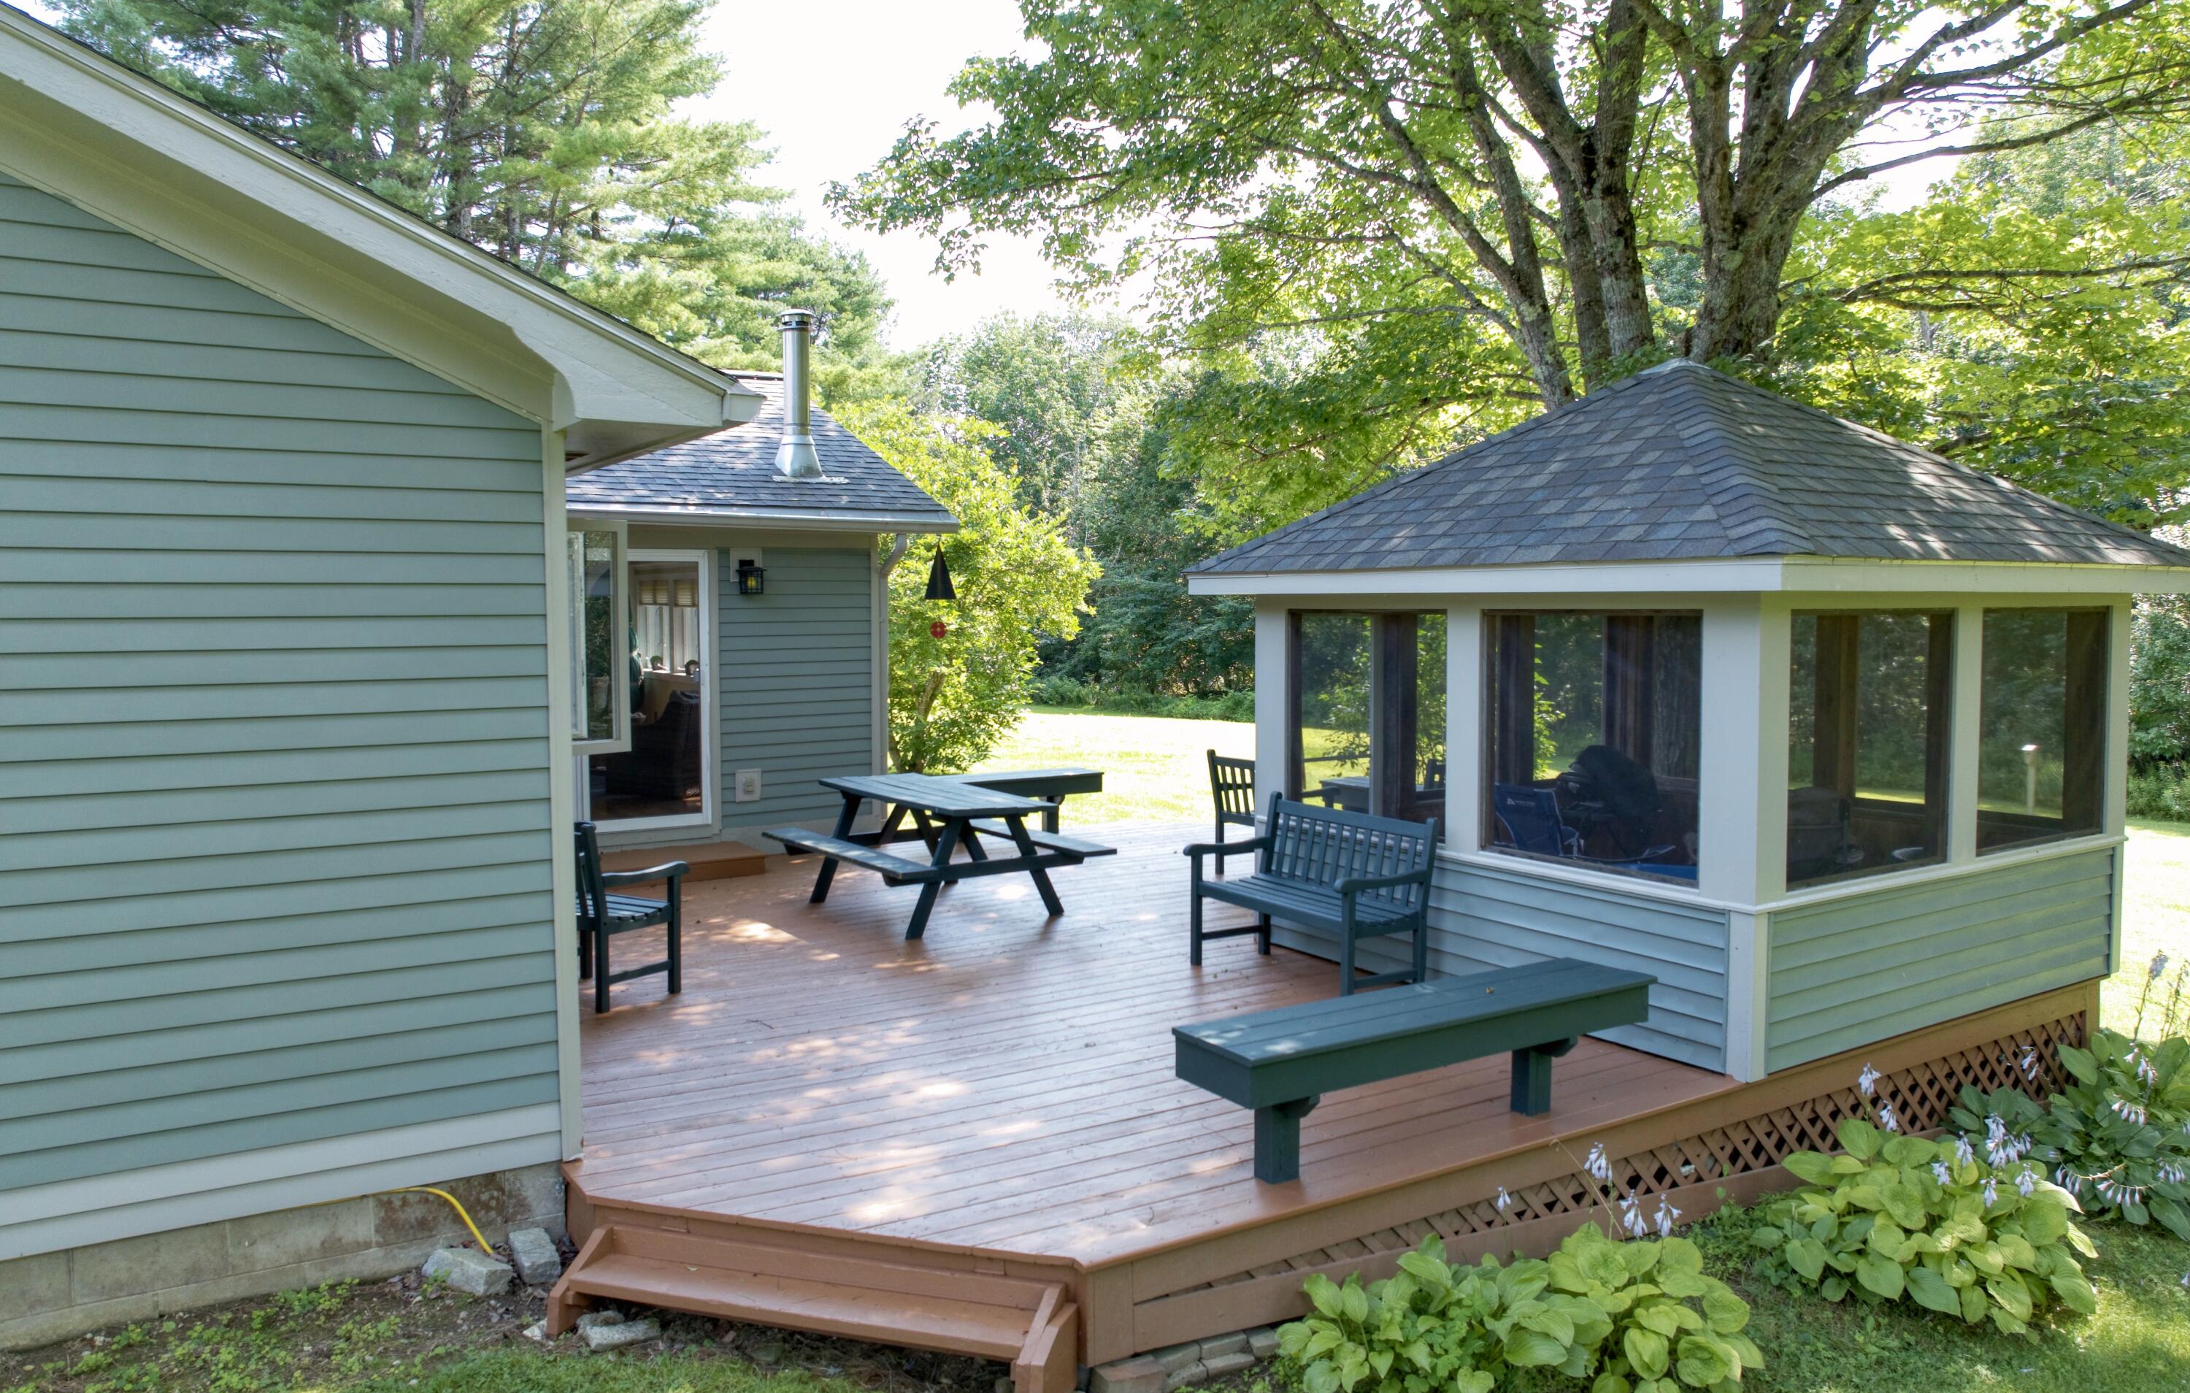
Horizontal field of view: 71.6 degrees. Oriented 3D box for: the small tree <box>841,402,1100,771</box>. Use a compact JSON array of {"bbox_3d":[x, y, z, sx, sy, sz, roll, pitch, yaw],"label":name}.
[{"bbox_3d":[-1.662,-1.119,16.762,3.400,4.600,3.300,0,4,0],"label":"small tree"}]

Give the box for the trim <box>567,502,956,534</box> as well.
[{"bbox_3d":[-2.442,-1.274,10.995,3.350,0.140,0.130,-3,4,-37],"label":"trim"}]

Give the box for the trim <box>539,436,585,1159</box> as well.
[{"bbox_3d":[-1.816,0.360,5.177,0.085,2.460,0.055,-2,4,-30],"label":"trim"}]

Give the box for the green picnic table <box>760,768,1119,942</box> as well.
[{"bbox_3d":[-1.015,0.966,9.507,1.450,0.745,1.840,-3,4,-35],"label":"green picnic table"}]

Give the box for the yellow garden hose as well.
[{"bbox_3d":[-2.156,1.734,5.006,0.340,0.260,0.070,-2,4,-30],"label":"yellow garden hose"}]

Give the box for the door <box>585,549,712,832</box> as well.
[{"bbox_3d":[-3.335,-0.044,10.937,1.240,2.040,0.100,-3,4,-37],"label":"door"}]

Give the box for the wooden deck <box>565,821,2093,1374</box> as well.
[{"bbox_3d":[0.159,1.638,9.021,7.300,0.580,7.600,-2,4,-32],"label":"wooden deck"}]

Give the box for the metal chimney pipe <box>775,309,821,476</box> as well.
[{"bbox_3d":[-2.369,-2.347,11.956,0.370,1.360,0.380,-3,4,-37],"label":"metal chimney pipe"}]

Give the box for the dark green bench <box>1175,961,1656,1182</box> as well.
[{"bbox_3d":[1.180,1.330,5.371,1.910,0.475,0.430,-3,4,-33],"label":"dark green bench"}]

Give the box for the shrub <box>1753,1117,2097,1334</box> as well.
[{"bbox_3d":[2.987,1.921,5.548,1.150,0.500,1.000,-3,4,-33],"label":"shrub"}]

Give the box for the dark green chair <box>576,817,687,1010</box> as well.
[{"bbox_3d":[-2.449,1.022,7.465,0.650,0.900,0.620,2,4,33],"label":"dark green chair"}]

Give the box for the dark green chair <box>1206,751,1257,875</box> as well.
[{"bbox_3d":[1.223,0.813,10.559,0.620,0.900,0.630,-3,5,-39],"label":"dark green chair"}]

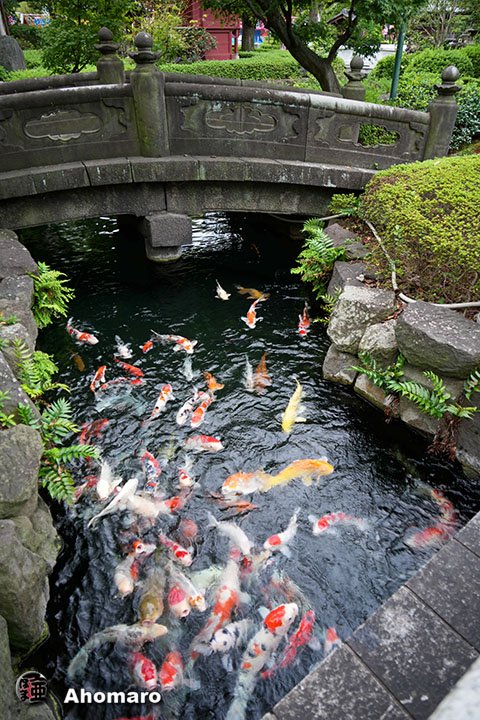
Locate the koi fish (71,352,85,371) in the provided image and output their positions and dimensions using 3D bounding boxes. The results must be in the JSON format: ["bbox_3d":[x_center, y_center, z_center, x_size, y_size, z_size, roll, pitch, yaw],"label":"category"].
[{"bbox_3d":[-1.480,0.021,4.381,0.100,0.090,0.310,-16,38,-22],"label":"koi fish"}]

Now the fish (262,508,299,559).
[{"bbox_3d":[0.234,0.955,2.703,0.140,0.090,0.328,24,40,34],"label":"fish"}]

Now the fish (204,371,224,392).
[{"bbox_3d":[-0.240,0.189,3.831,0.121,0.085,0.289,-10,36,-13],"label":"fish"}]

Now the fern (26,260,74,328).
[{"bbox_3d":[-1.708,-0.590,4.326,0.340,0.470,0.400,-1,32,0],"label":"fern"}]

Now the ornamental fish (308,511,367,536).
[{"bbox_3d":[0.517,0.883,2.536,0.295,0.100,0.130,-6,34,-9],"label":"ornamental fish"}]

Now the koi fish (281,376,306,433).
[{"bbox_3d":[0.358,0.322,3.368,0.170,0.145,0.604,6,34,9],"label":"koi fish"}]

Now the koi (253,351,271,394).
[{"bbox_3d":[0.199,0.120,4.051,0.160,0.130,0.551,2,32,5],"label":"koi"}]

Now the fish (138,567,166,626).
[{"bbox_3d":[-0.403,1.044,2.297,0.160,0.108,0.450,0,34,0],"label":"fish"}]

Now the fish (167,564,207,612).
[{"bbox_3d":[-0.275,1.144,2.458,0.110,0.085,0.327,-20,39,-26],"label":"fish"}]

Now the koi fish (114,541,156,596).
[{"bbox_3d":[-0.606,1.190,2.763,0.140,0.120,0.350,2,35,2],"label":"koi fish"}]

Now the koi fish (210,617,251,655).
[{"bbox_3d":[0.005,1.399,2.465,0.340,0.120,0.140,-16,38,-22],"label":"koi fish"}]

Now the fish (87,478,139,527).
[{"bbox_3d":[-0.695,0.808,2.647,0.140,0.100,0.360,19,38,26],"label":"fish"}]

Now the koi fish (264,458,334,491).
[{"bbox_3d":[0.372,0.765,3.006,0.465,0.120,0.150,-10,33,-14],"label":"koi fish"}]

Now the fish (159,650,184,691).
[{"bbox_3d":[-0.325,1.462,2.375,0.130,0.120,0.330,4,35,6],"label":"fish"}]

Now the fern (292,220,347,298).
[{"bbox_3d":[0.807,-1.030,4.871,0.420,0.600,0.480,-24,41,-30],"label":"fern"}]

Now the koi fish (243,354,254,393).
[{"bbox_3d":[0.071,0.103,3.950,0.125,0.102,0.465,-2,35,-2],"label":"koi fish"}]

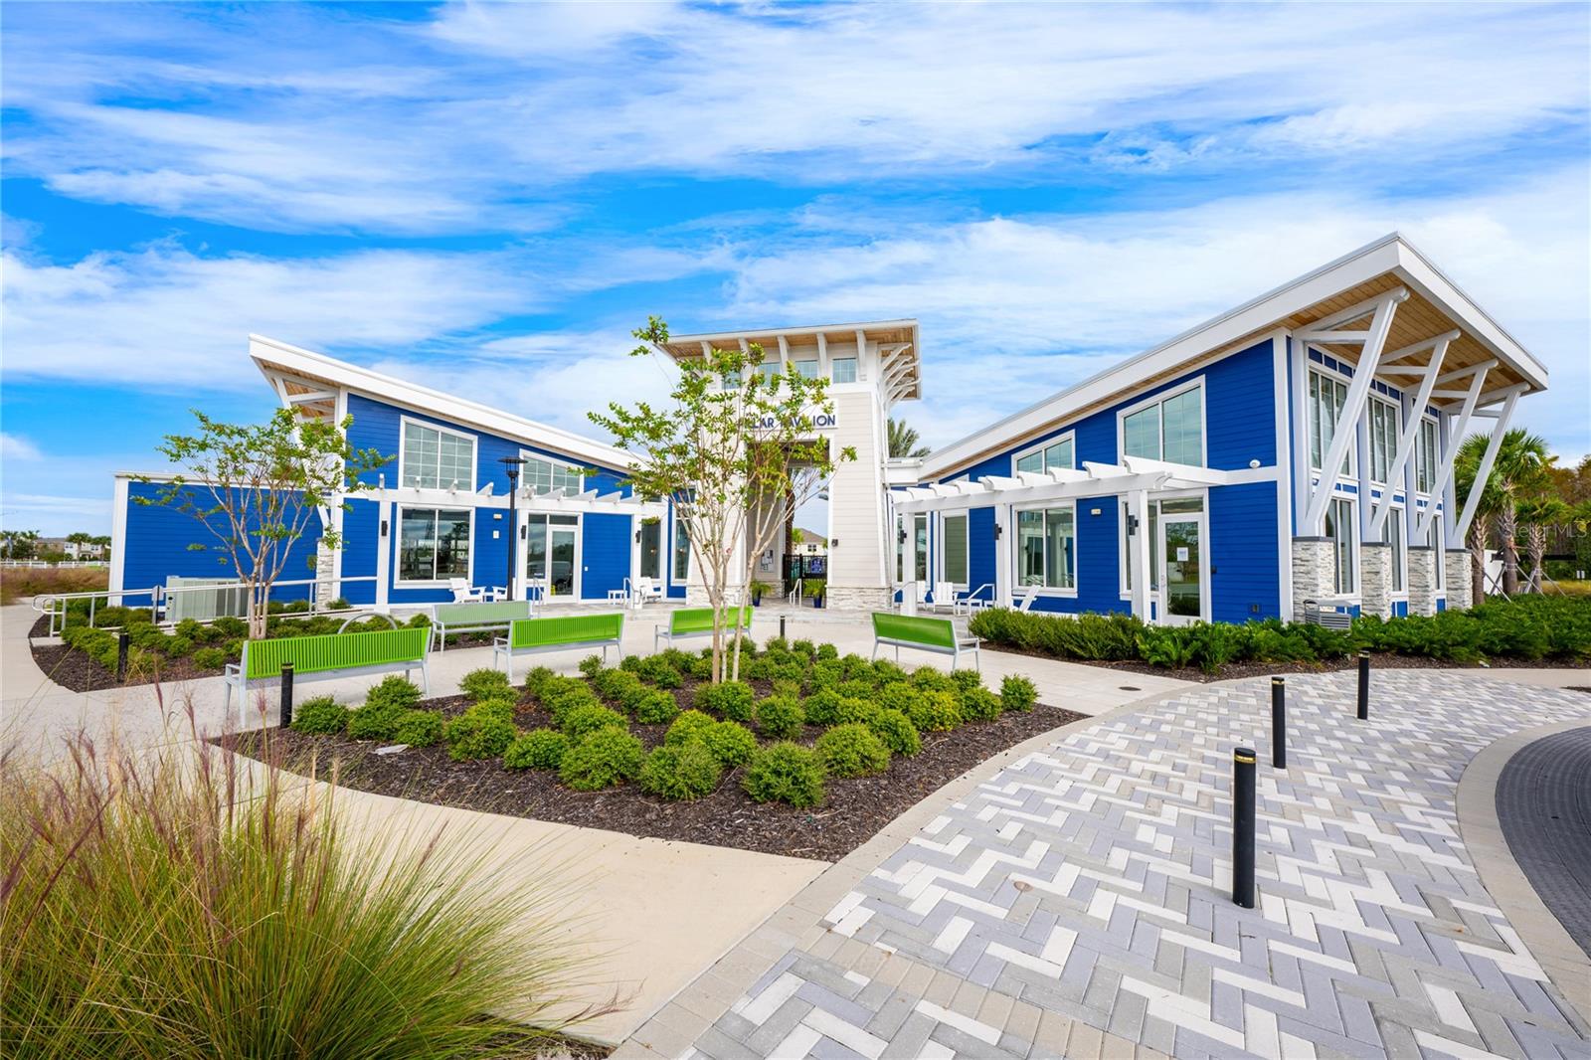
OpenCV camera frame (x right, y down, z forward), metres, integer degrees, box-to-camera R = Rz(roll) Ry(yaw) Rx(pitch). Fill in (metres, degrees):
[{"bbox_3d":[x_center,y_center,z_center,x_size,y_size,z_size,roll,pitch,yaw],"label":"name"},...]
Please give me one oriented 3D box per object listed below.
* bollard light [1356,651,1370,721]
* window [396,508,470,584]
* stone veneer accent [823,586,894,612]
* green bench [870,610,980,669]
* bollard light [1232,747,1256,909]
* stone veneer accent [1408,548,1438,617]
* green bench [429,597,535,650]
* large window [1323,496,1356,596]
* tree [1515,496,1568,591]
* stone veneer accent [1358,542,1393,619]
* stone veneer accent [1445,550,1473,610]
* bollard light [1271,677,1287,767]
[{"bbox_3d":[6.546,1.801,7.140,0.090,0.775,0.090,-2,-4,42],"label":"bollard light"},{"bbox_3d":[-10.398,0.432,17.840,1.800,2.080,0.120,2,-3,-33],"label":"window"},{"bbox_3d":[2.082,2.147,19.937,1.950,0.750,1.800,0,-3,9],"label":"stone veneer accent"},{"bbox_3d":[2.133,1.865,10.428,0.660,0.870,1.790,2,-3,-37],"label":"green bench"},{"bbox_3d":[2.412,1.613,3.337,0.092,0.800,0.092,-1,-3,37],"label":"bollard light"},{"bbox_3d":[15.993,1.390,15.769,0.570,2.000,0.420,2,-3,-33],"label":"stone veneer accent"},{"bbox_3d":[-5.960,1.870,11.970,1.800,0.880,0.620,3,-3,-38],"label":"green bench"},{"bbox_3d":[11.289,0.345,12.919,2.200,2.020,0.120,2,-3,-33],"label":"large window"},{"bbox_3d":[43.445,0.831,36.000,2.000,5.500,2.000,3,-3,-40],"label":"tree"},{"bbox_3d":[13.630,1.322,14.480,0.800,2.000,0.450,2,-3,-34],"label":"stone veneer accent"},{"bbox_3d":[20.650,1.620,19.250,0.800,2.000,0.450,2,-3,-34],"label":"stone veneer accent"},{"bbox_3d":[4.445,1.785,5.700,0.092,0.800,0.092,-1,-3,37],"label":"bollard light"}]

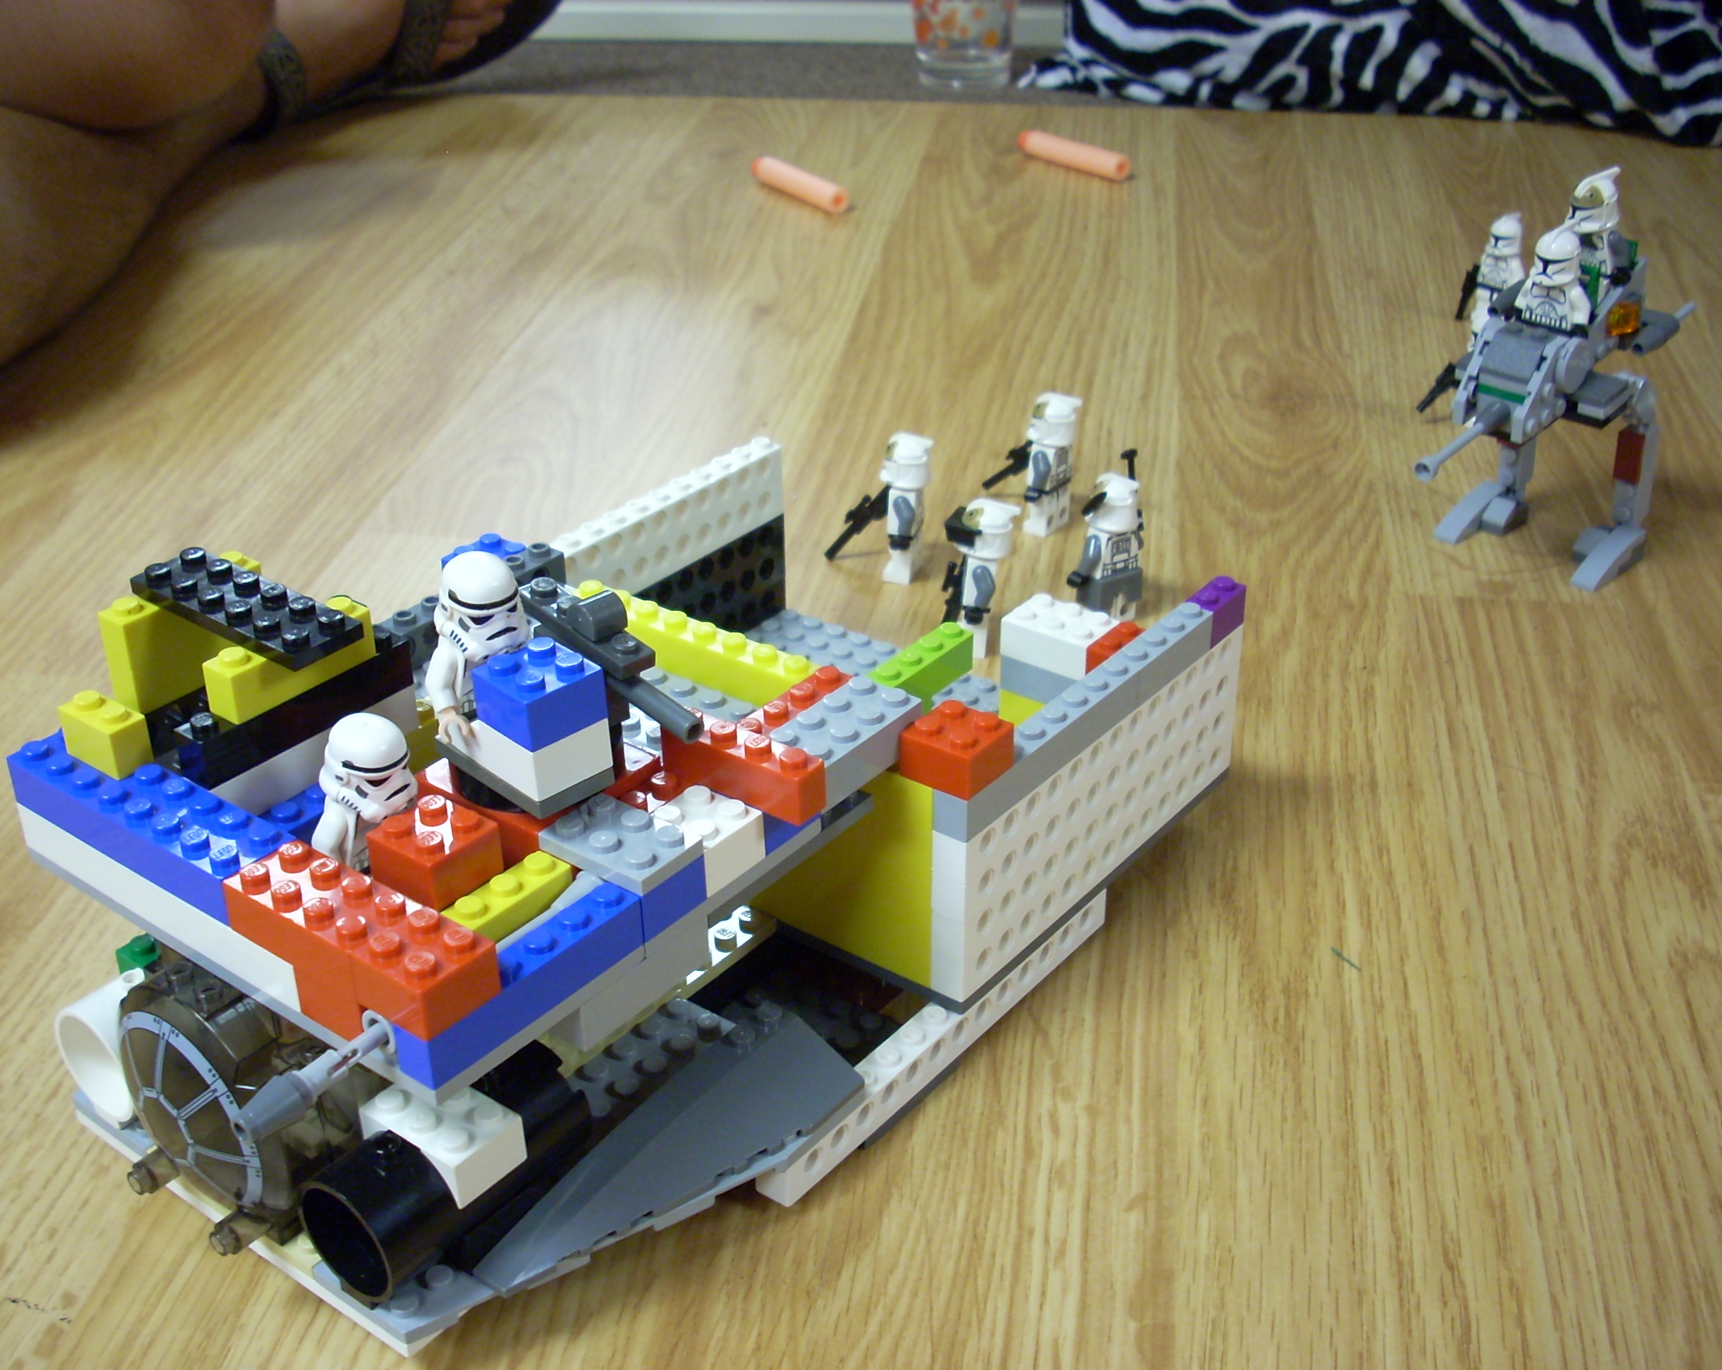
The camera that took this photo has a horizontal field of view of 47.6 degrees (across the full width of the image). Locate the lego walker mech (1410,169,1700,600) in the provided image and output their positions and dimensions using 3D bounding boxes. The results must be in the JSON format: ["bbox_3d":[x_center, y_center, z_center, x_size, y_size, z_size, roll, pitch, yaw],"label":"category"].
[{"bbox_3d":[0.191,-0.084,0.557,0.110,0.116,0.055,-27,39,-36],"label":"lego walker mech"}]

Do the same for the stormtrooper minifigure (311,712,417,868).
[{"bbox_3d":[-0.086,0.023,0.346,0.018,0.033,0.023,21,36,32],"label":"stormtrooper minifigure"}]

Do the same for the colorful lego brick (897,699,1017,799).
[{"bbox_3d":[0.019,0.012,0.375,0.016,0.011,0.016,21,36,32],"label":"colorful lego brick"}]

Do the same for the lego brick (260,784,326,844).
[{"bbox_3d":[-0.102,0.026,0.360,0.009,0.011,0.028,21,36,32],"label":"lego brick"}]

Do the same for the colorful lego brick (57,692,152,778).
[{"bbox_3d":[-0.136,0.008,0.352,0.016,0.011,0.008,20,36,32],"label":"colorful lego brick"}]

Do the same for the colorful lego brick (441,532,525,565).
[{"bbox_3d":[-0.089,-0.027,0.470,0.016,0.011,0.016,21,36,32],"label":"colorful lego brick"}]

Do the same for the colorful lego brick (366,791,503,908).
[{"bbox_3d":[-0.072,0.028,0.336,0.016,0.011,0.016,21,36,32],"label":"colorful lego brick"}]

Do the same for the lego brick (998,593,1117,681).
[{"bbox_3d":[0.049,-0.012,0.475,0.024,0.011,0.016,21,36,32],"label":"lego brick"}]

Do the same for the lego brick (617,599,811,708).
[{"bbox_3d":[-0.035,-0.008,0.404,0.063,0.011,0.008,20,35,32],"label":"lego brick"}]

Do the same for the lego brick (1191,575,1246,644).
[{"bbox_3d":[0.080,-0.017,0.445,0.008,0.011,0.016,20,36,32],"label":"lego brick"}]

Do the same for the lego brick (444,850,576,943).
[{"bbox_3d":[-0.062,0.039,0.336,0.008,0.011,0.027,20,36,32],"label":"lego brick"}]

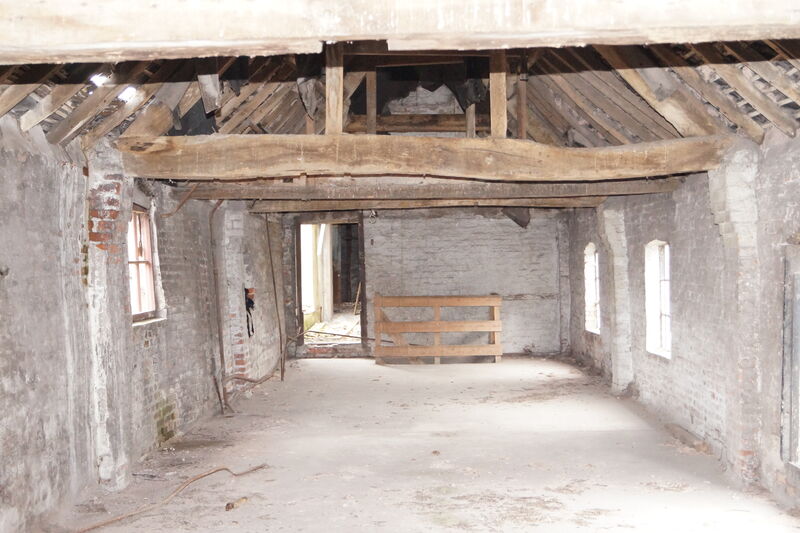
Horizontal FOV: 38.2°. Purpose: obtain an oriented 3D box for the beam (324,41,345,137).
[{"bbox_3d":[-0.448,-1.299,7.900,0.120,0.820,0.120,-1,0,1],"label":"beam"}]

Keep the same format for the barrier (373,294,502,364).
[{"bbox_3d":[0.562,0.940,17.100,1.900,1.000,0.120,-1,0,1],"label":"barrier"}]

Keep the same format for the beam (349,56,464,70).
[{"bbox_3d":[0.076,-2.364,13.450,1.360,0.140,0.120,-1,0,1],"label":"beam"}]

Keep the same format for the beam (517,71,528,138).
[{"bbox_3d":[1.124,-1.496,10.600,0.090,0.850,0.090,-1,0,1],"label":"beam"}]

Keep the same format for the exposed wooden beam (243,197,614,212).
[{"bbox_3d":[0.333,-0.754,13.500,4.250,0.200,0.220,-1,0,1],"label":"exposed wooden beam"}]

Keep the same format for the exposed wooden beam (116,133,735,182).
[{"bbox_3d":[0.175,-0.750,7.950,4.250,0.320,0.290,-1,0,1],"label":"exposed wooden beam"}]

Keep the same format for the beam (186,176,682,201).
[{"bbox_3d":[0.312,-0.749,10.750,4.600,0.210,0.200,-1,0,1],"label":"beam"}]

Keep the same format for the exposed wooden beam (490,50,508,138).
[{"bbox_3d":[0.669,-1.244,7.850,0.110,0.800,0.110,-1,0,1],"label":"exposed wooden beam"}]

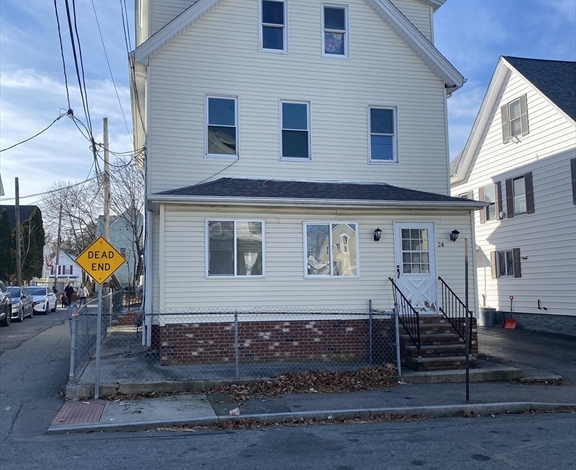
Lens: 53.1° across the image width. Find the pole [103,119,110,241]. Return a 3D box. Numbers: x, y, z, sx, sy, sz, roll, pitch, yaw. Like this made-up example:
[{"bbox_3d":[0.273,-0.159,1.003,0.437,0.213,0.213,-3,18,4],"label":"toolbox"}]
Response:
[{"bbox_3d":[-9.067,-0.911,28.915,0.290,10.169,0.290,-2,-5,0],"label":"pole"}]

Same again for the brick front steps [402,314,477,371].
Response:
[{"bbox_3d":[2.913,2.177,11.851,1.201,0.992,1.479,1,-5,-12],"label":"brick front steps"}]

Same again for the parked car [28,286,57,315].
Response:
[{"bbox_3d":[-14.734,3.809,33.661,1.820,1.520,4.500,1,-5,-13],"label":"parked car"}]

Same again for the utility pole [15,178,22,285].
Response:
[{"bbox_3d":[-17.393,0.552,37.293,0.300,8.634,0.300,-3,-4,0],"label":"utility pole"}]

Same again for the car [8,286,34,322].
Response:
[{"bbox_3d":[-13.384,3.281,27.563,1.800,1.520,4.450,1,-5,-13],"label":"car"}]

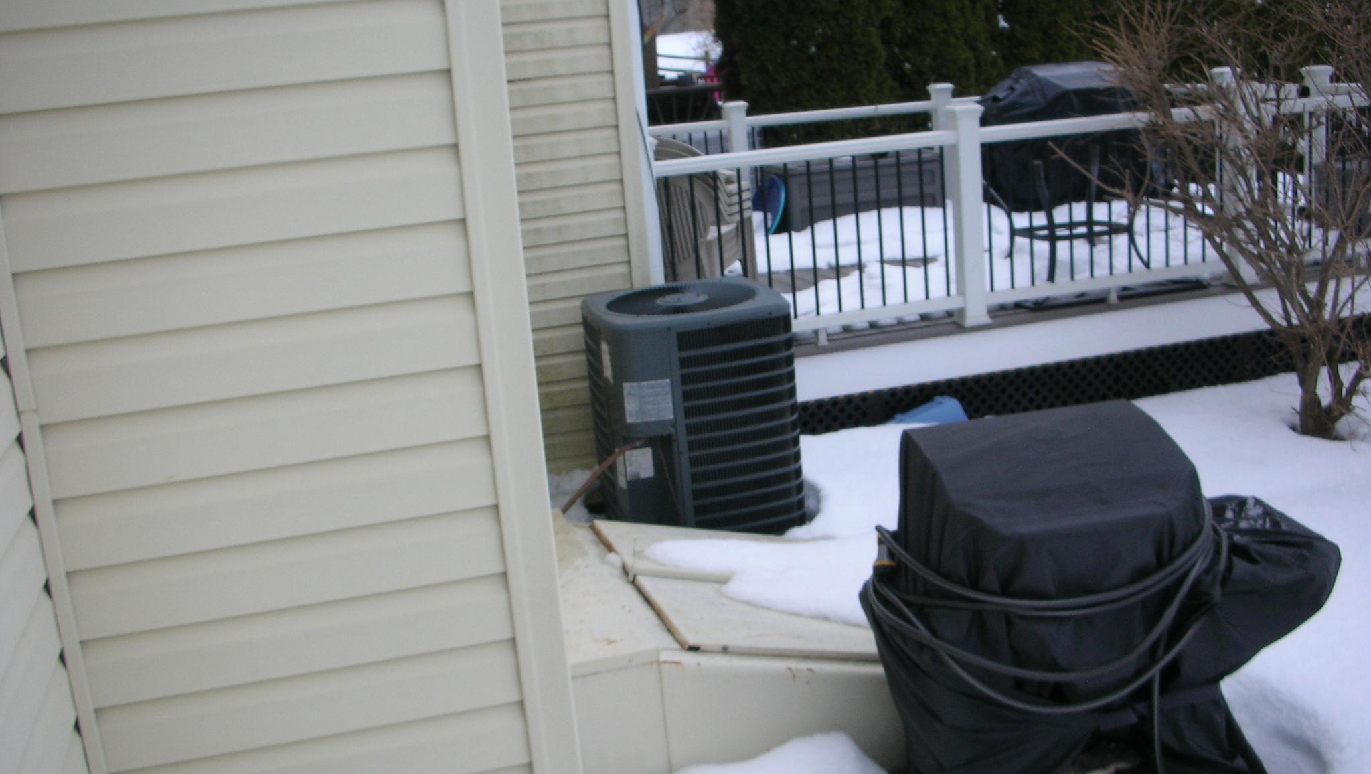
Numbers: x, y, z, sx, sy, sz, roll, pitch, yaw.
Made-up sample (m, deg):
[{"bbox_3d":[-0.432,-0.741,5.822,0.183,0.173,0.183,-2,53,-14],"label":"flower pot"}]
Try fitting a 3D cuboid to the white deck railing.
[{"bbox_3d":[1.574,-1.140,7.786,4.220,1.050,2.550,-8,14,-13],"label":"white deck railing"}]

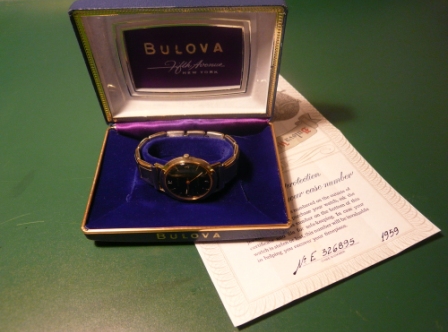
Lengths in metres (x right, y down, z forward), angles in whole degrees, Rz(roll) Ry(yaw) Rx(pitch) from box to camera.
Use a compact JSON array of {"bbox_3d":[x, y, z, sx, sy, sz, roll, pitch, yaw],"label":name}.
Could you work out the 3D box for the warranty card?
[{"bbox_3d":[0.030,-0.006,0.286,0.147,0.005,0.217,-18,50,-16],"label":"warranty card"}]

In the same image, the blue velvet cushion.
[{"bbox_3d":[-0.025,-0.001,0.254,0.127,0.028,0.096,-1,47,-1],"label":"blue velvet cushion"}]

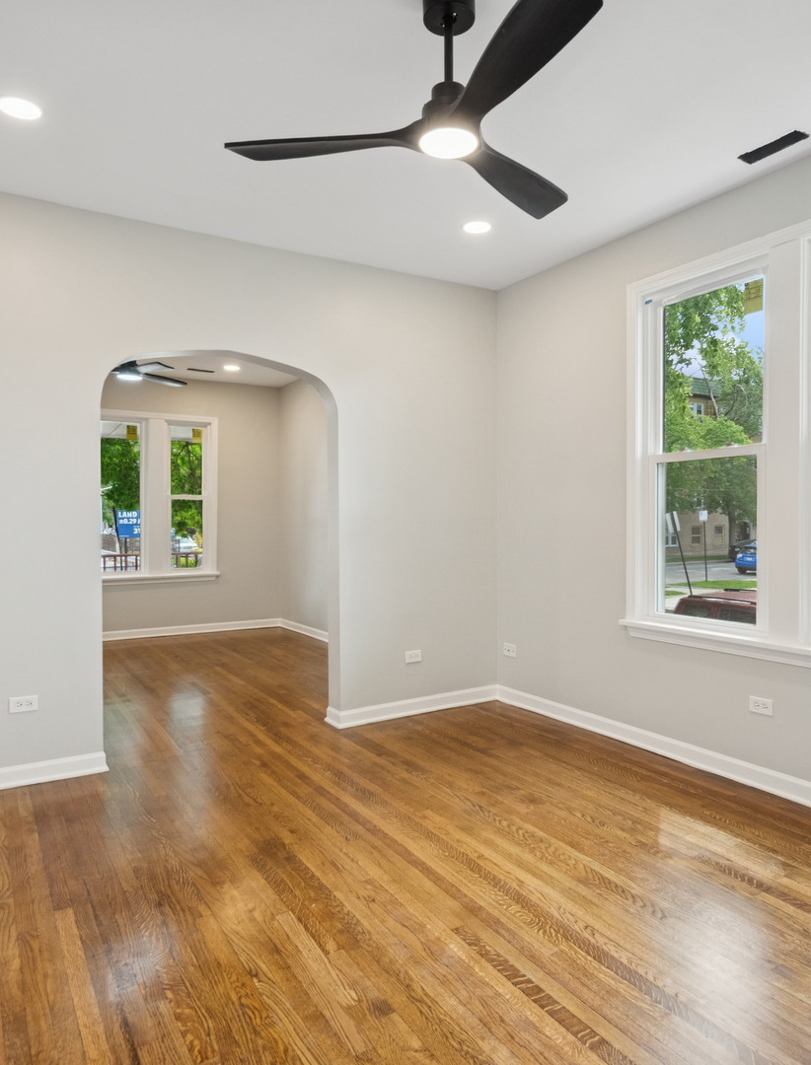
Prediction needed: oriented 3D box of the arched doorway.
[{"bbox_3d":[-0.977,0.097,3.628,1.280,2.130,0.170,-1,2,-29],"label":"arched doorway"}]

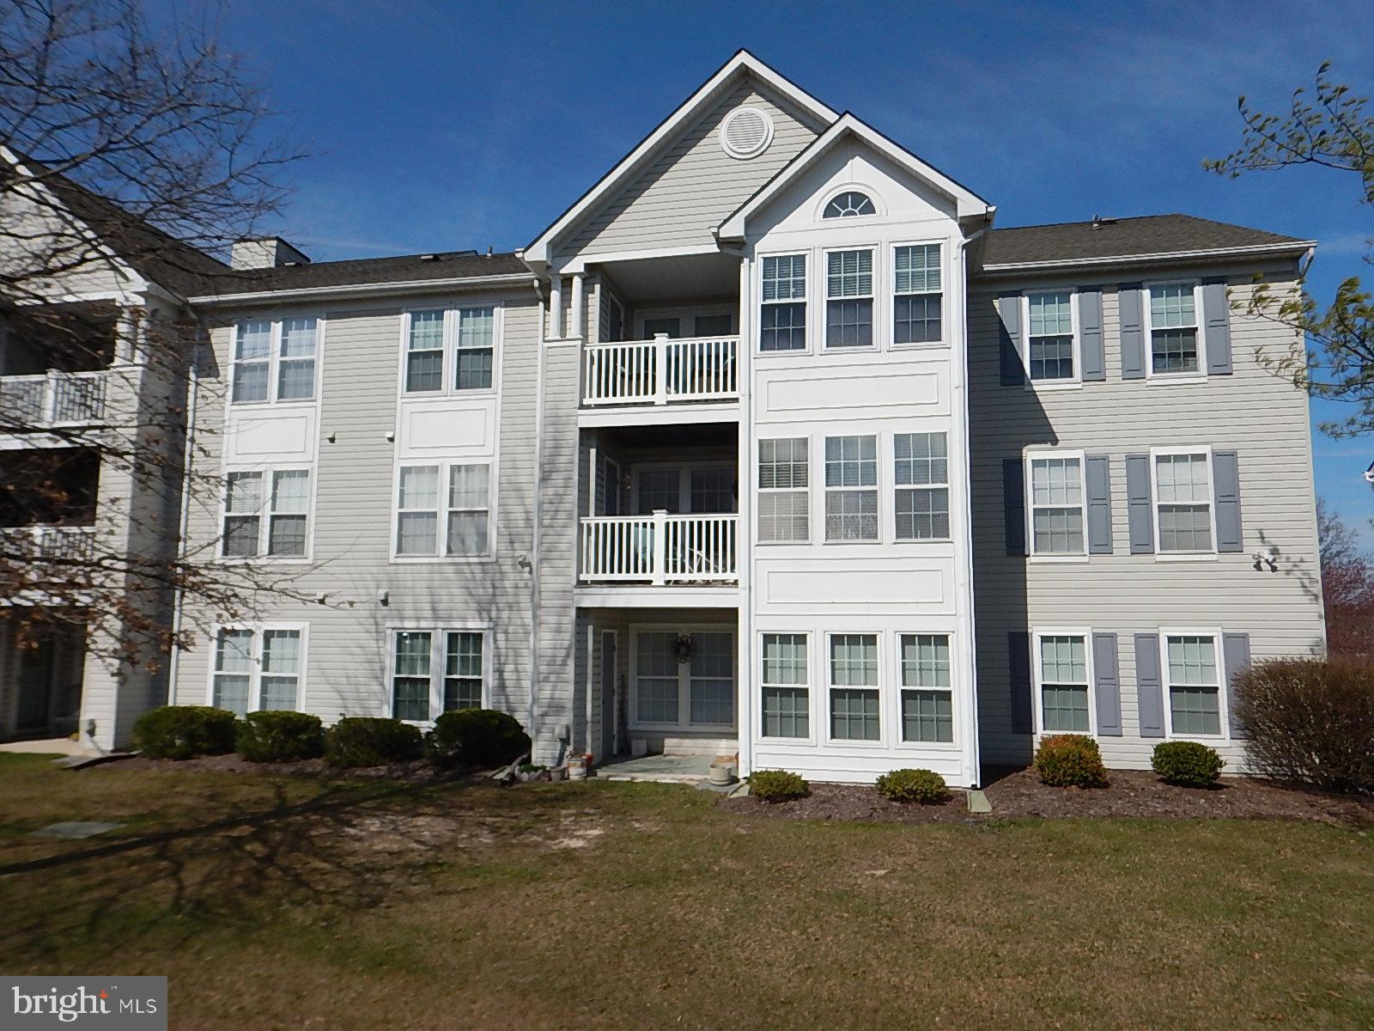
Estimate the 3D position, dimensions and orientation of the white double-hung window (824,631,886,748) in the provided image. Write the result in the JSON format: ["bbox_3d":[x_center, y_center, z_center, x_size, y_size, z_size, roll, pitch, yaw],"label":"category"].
[{"bbox_3d":[2.337,2.405,13.259,0.837,1.588,0.080,-1,-8,12],"label":"white double-hung window"}]

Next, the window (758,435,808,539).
[{"bbox_3d":[1.417,-0.384,13.987,0.742,1.545,0.100,-1,-7,12],"label":"window"}]

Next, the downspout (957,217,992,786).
[{"bbox_3d":[4.114,-0.290,13.312,0.495,7.987,0.200,-1,-7,12],"label":"downspout"}]

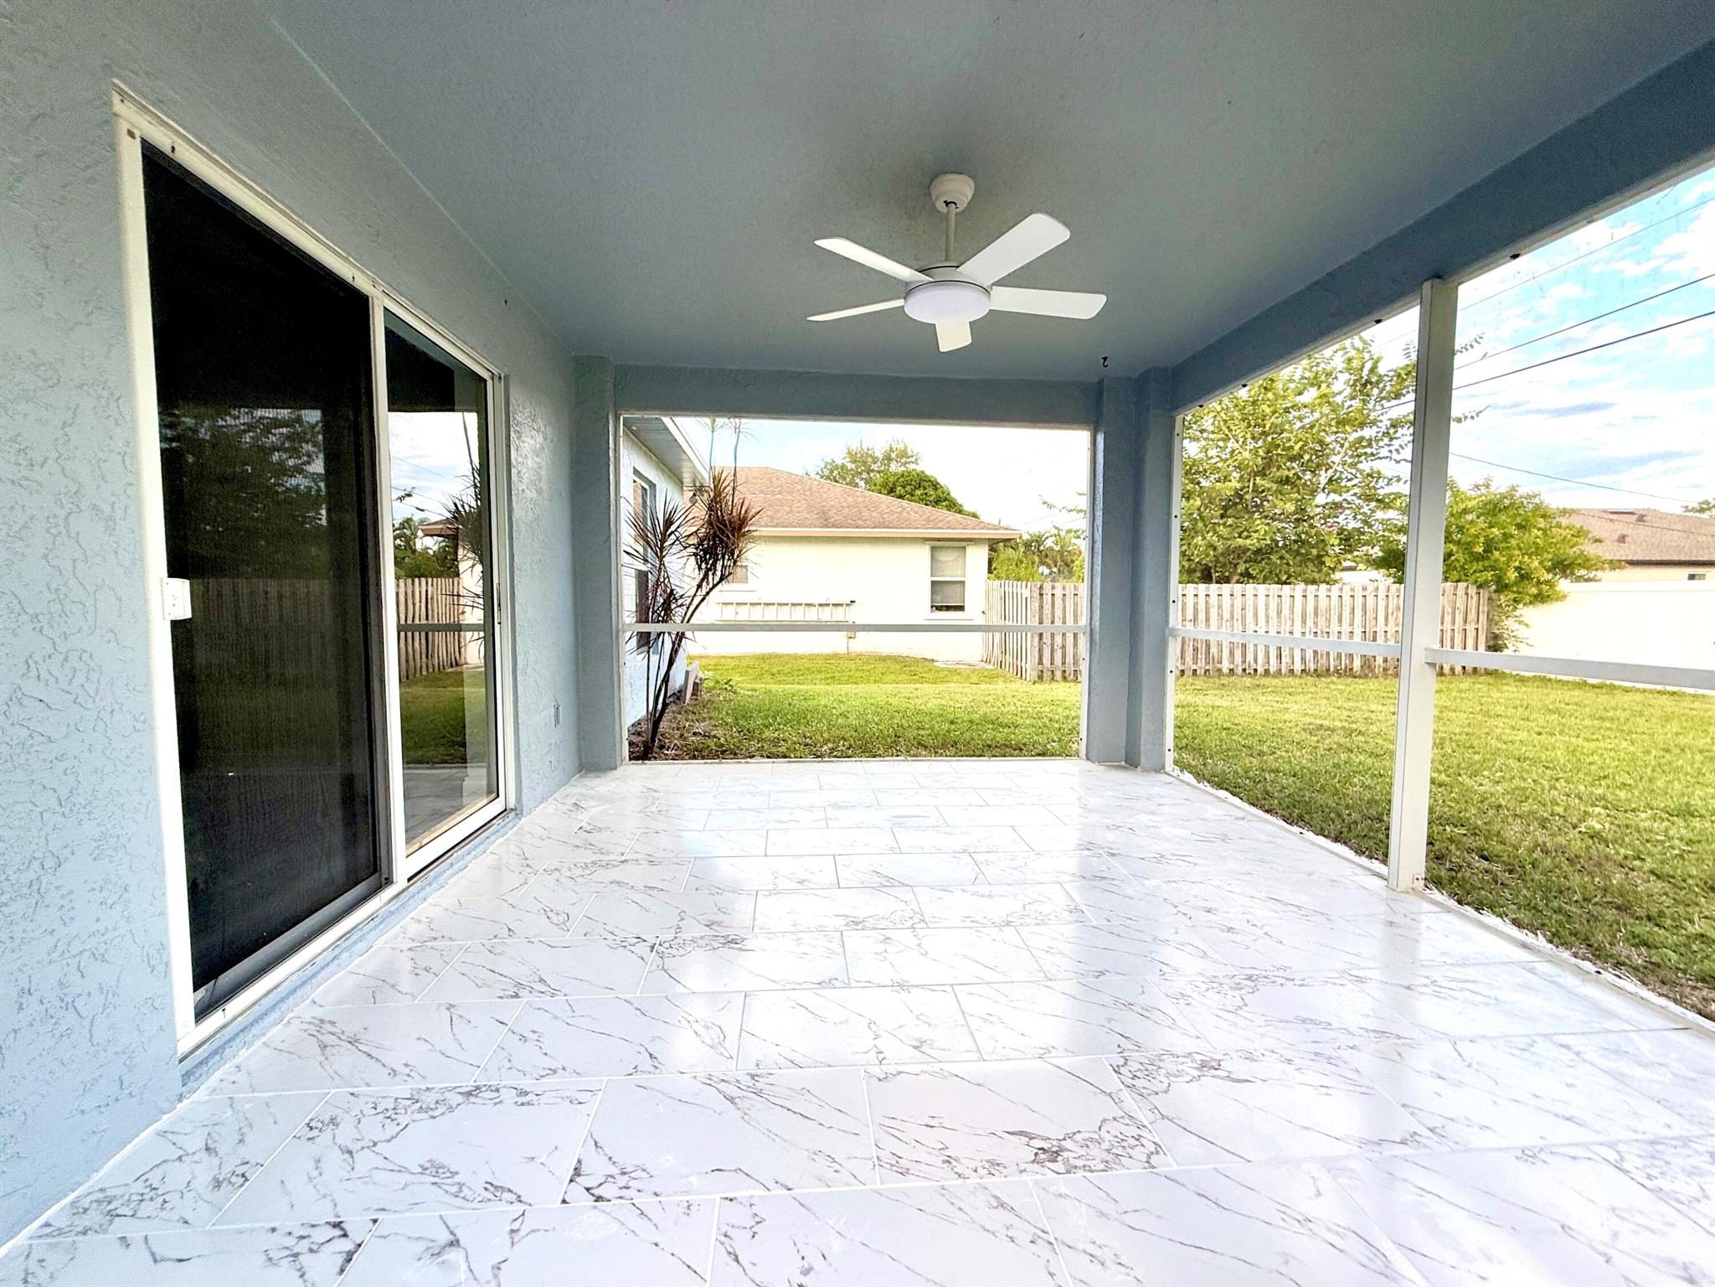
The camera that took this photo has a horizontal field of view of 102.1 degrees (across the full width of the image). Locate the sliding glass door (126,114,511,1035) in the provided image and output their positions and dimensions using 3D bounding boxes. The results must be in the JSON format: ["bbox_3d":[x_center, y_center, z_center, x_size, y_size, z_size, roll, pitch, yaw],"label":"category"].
[{"bbox_3d":[-1.549,-0.166,2.349,0.100,2.009,1.868,0,4,-5],"label":"sliding glass door"}]

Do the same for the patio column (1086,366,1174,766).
[{"bbox_3d":[1.790,-0.461,4.591,0.457,2.542,0.457,0,4,-5],"label":"patio column"}]

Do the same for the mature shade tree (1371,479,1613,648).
[{"bbox_3d":[14.498,-1.583,15.918,4.100,4.240,4.100,4,5,42],"label":"mature shade tree"}]

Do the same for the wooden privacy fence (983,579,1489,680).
[{"bbox_3d":[7.842,-0.300,14.484,9.900,1.900,2.400,0,4,-7],"label":"wooden privacy fence"}]

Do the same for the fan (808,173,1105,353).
[{"bbox_3d":[0.324,-1.377,2.432,1.093,0.440,1.093,0,4,-5],"label":"fan"}]

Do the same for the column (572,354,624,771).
[{"bbox_3d":[-1.603,-0.478,4.389,0.229,2.542,0.279,0,4,-5],"label":"column"}]

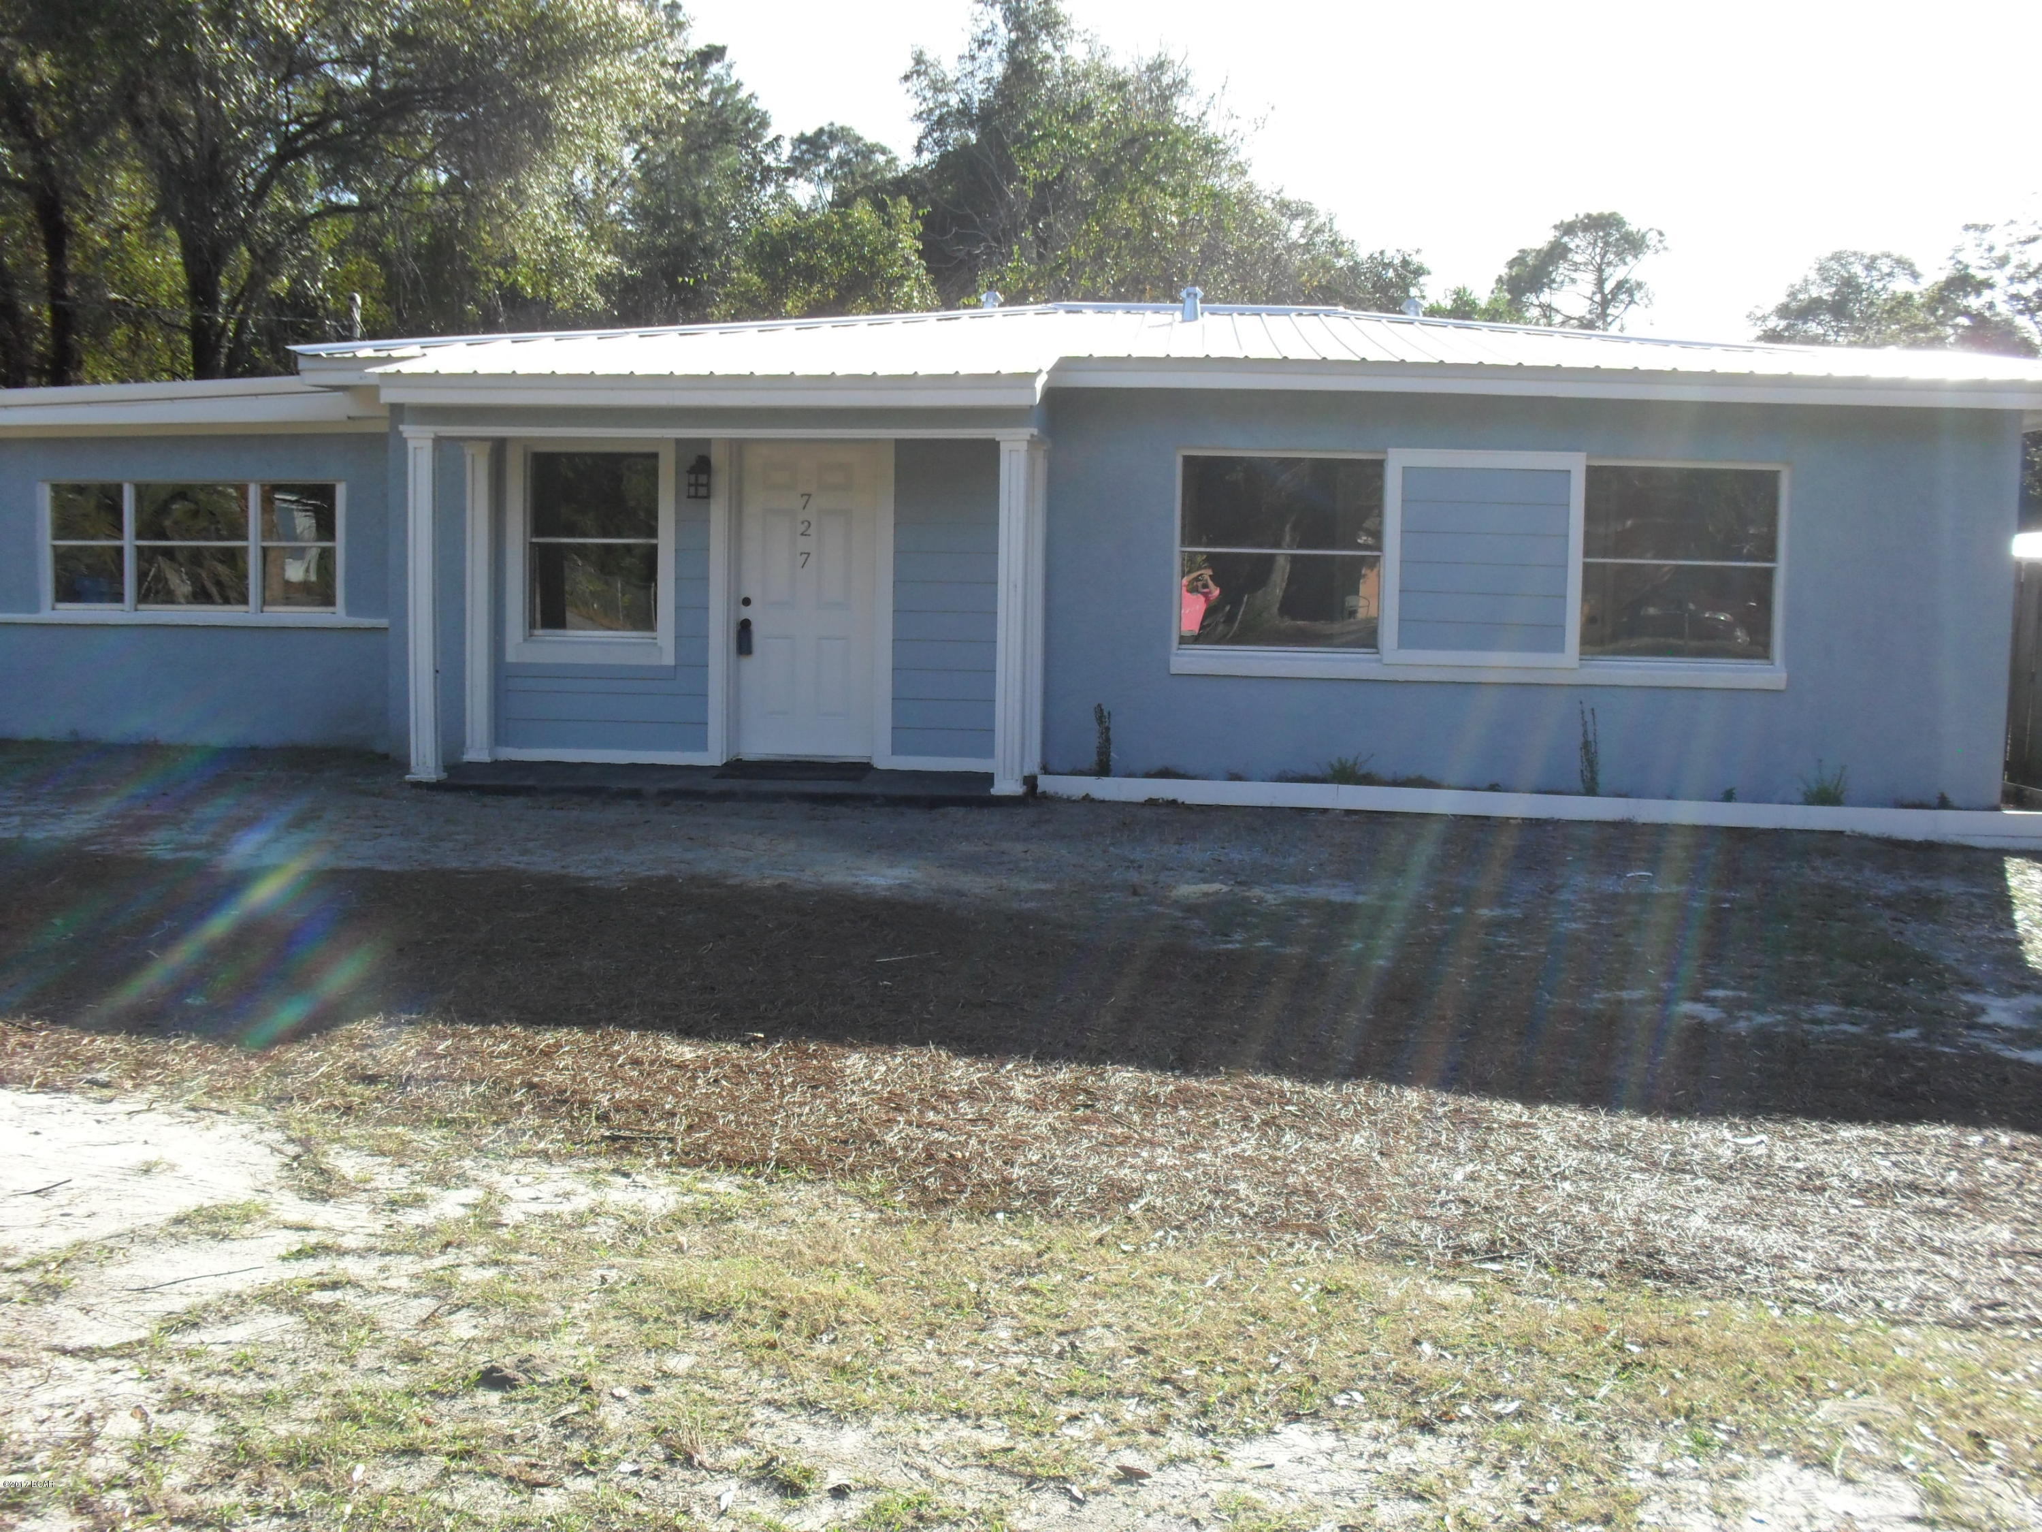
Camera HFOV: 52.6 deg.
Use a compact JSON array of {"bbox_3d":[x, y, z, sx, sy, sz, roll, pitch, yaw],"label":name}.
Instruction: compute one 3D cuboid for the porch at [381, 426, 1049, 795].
[{"bbox_3d":[-1.723,-0.944,12.567,3.750,2.160,1.350,1,5,5],"label":"porch"}]

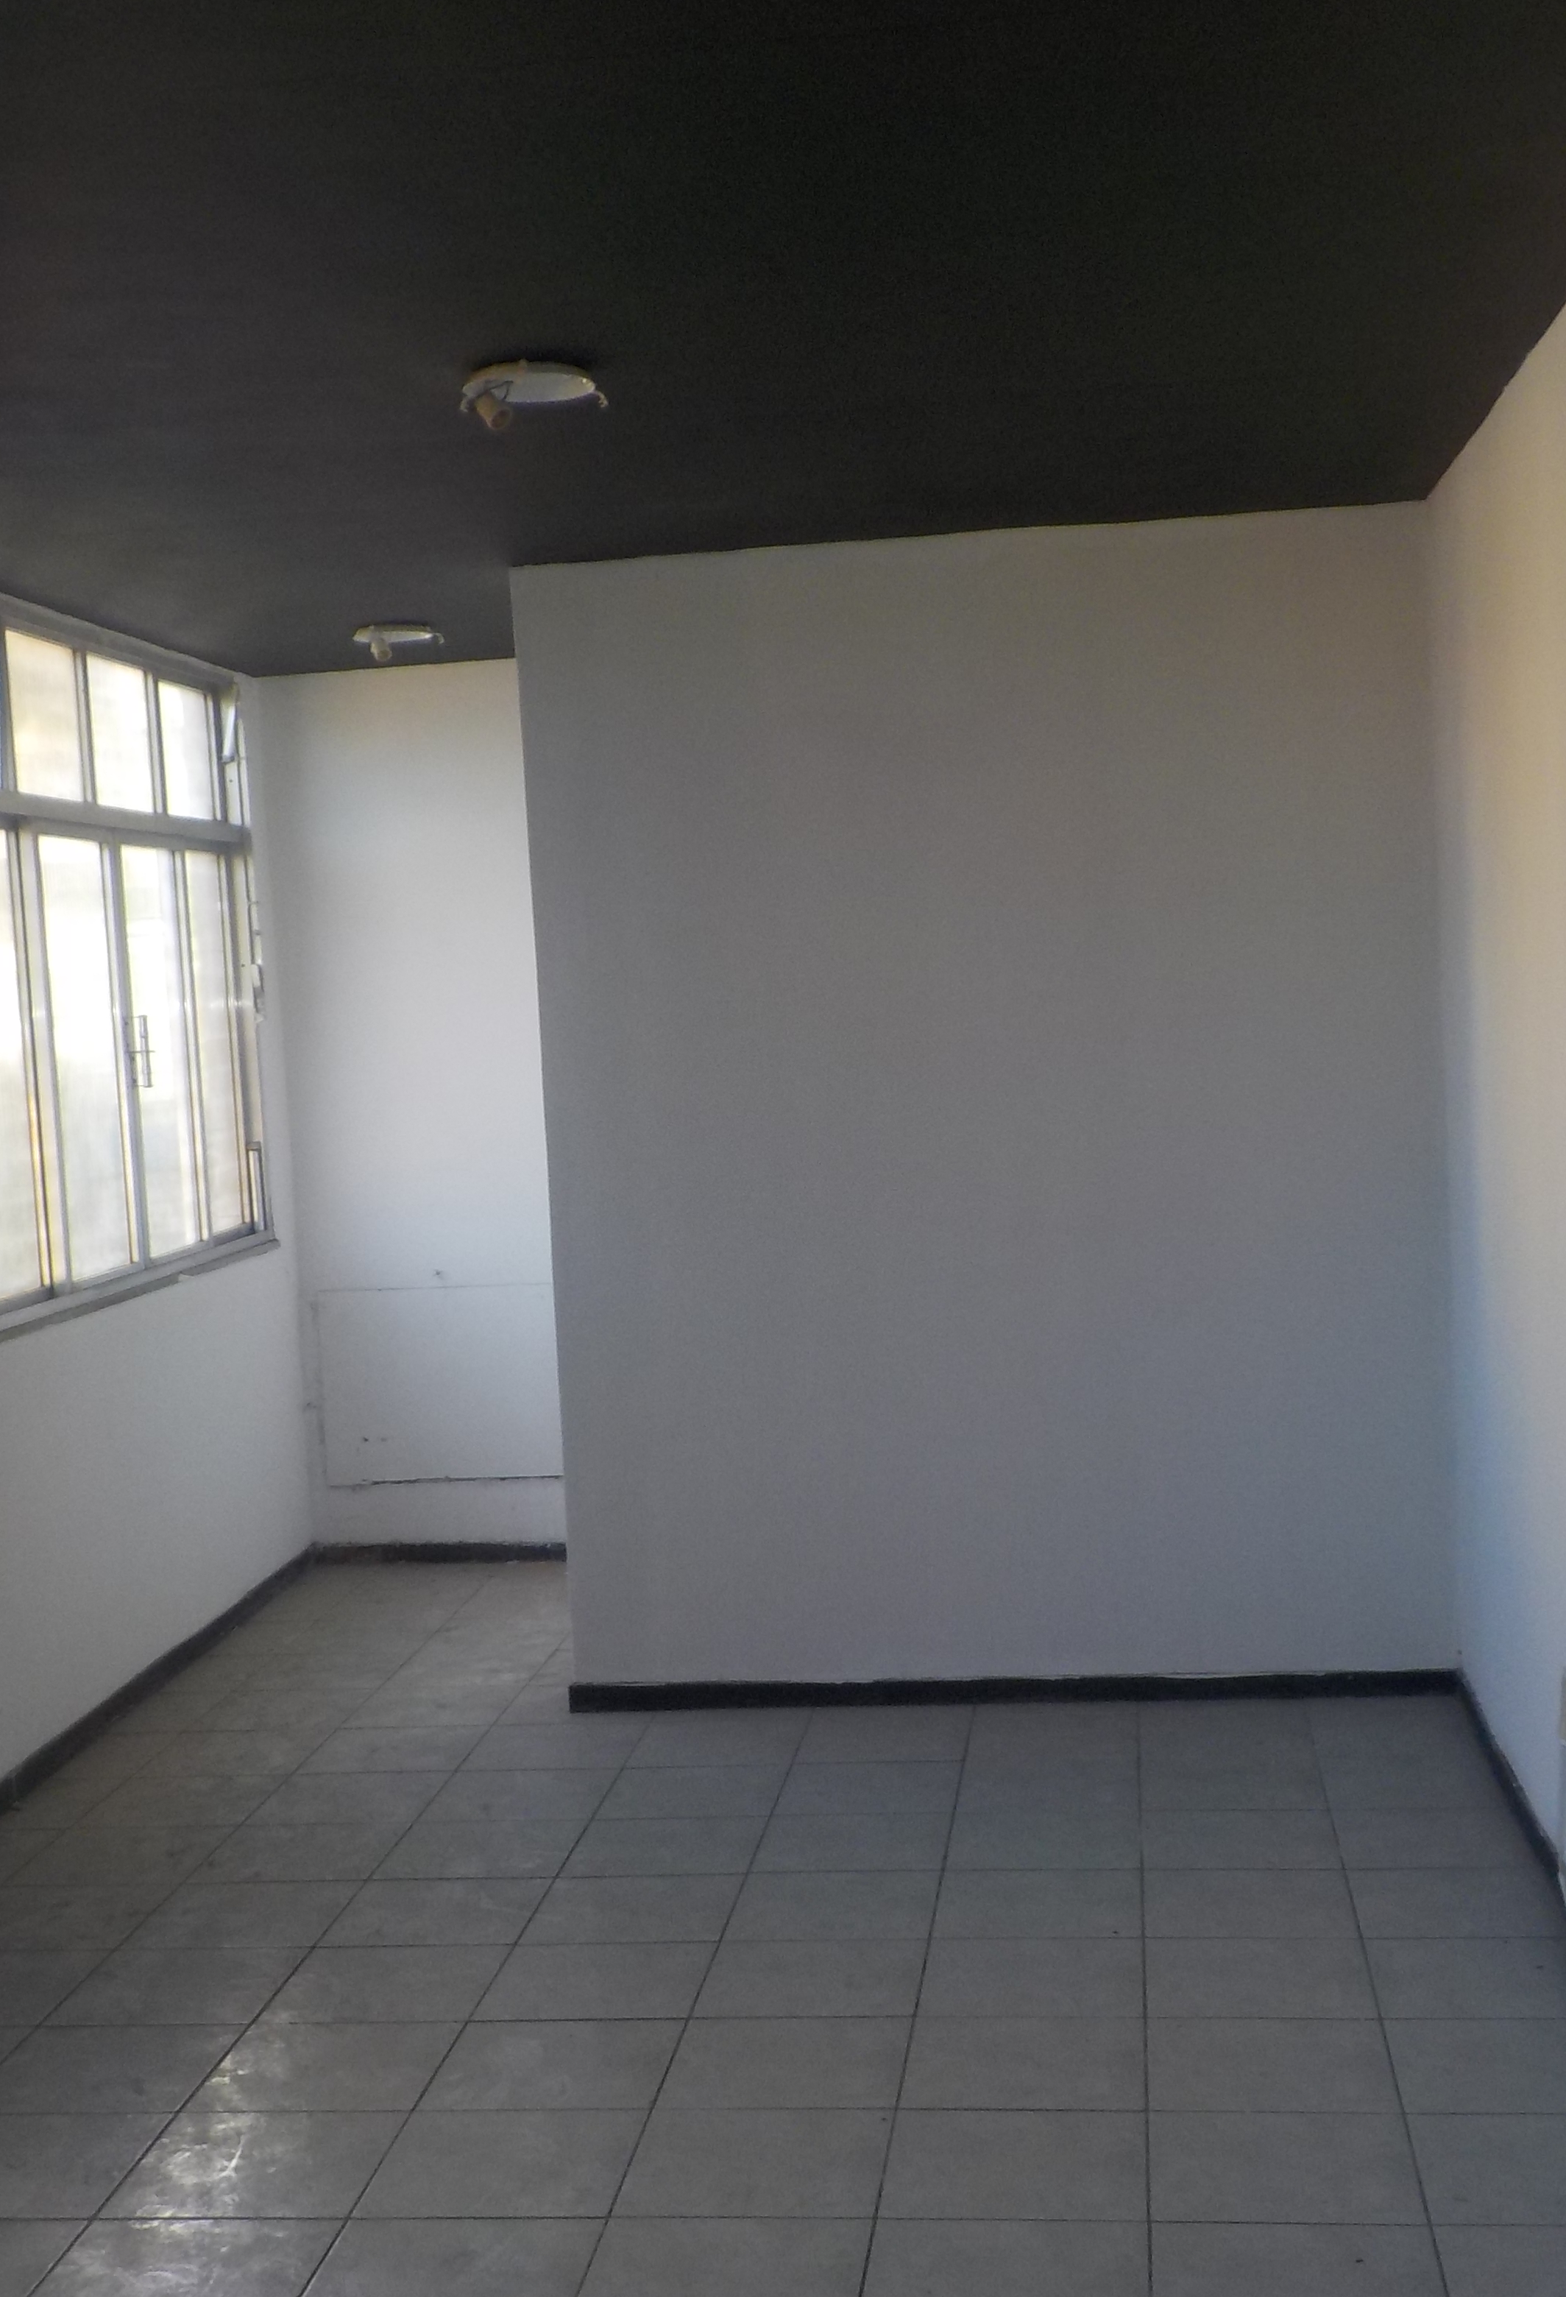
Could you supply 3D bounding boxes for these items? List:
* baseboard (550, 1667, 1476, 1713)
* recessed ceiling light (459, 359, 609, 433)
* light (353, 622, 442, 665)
[{"bbox_3d":[0.481,1.176,5.753,1.920,0.062,0.018,-3,4,7],"label":"baseboard"},{"bbox_3d":[-0.372,-1.108,3.928,0.205,0.076,0.200,-3,4,7],"label":"recessed ceiling light"},{"bbox_3d":[-0.957,-1.244,6.558,0.205,0.076,0.200,-3,4,7],"label":"light"}]

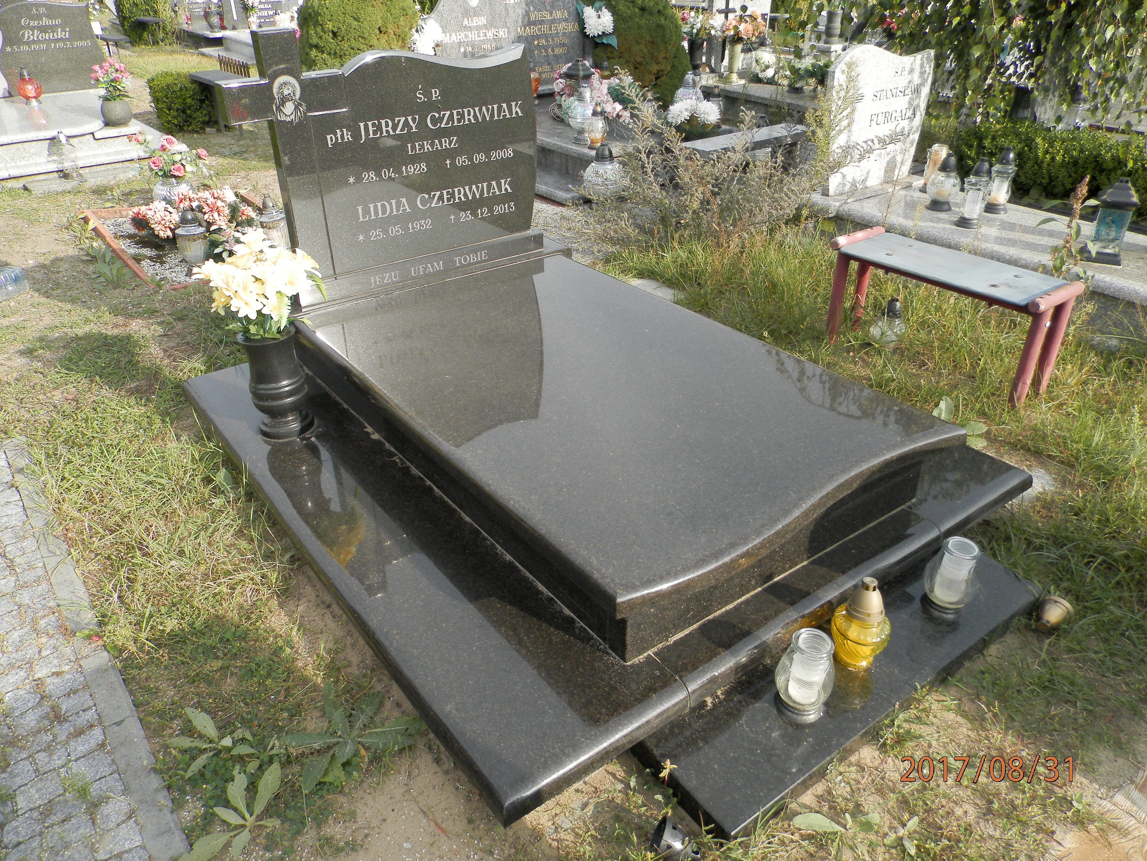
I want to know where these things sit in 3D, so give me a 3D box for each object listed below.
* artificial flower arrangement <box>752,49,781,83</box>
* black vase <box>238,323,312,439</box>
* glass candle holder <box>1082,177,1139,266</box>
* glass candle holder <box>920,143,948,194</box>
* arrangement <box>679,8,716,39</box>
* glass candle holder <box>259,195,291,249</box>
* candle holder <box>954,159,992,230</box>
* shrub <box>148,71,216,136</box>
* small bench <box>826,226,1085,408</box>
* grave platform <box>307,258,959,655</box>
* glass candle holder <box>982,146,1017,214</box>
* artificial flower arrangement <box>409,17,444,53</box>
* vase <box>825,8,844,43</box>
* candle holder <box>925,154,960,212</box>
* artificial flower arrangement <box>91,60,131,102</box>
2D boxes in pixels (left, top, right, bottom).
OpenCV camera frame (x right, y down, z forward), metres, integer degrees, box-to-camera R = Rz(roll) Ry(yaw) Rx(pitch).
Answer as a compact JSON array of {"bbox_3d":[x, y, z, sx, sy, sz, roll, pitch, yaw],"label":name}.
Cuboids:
[{"bbox_3d":[1.636,-3.073,6.984,0.250,0.255,0.250,4,30,7],"label":"artificial flower arrangement"},{"bbox_3d":[-0.858,-0.139,2.407,0.168,0.307,0.168,-20,36,-32],"label":"black vase"},{"bbox_3d":[2.283,-0.893,3.512,0.158,0.339,0.158,13,32,21],"label":"glass candle holder"},{"bbox_3d":[2.002,-1.460,4.607,0.113,0.236,0.113,-20,36,-32],"label":"glass candle holder"},{"bbox_3d":[1.113,-3.626,7.400,0.320,0.290,0.300,3,30,7],"label":"arrangement"},{"bbox_3d":[-1.600,-1.116,4.420,0.145,0.262,0.145,-20,36,-32],"label":"glass candle holder"},{"bbox_3d":[1.666,-0.987,3.430,0.109,0.262,0.109,-21,35,-30],"label":"candle holder"},{"bbox_3d":[-3.376,-2.827,7.150,0.480,0.410,0.440,-21,35,-30],"label":"shrub"},{"bbox_3d":[1.401,-0.443,3.195,0.357,0.432,0.879,-18,35,-29],"label":"small bench"},{"bbox_3d":[0.028,-0.103,2.369,1.038,0.171,1.697,-21,35,-30],"label":"grave platform"},{"bbox_3d":[1.871,-1.085,3.596,0.108,0.260,0.108,-21,35,-30],"label":"glass candle holder"},{"bbox_3d":[-1.056,-2.810,5.950,0.260,0.300,0.250,-5,30,-8],"label":"artificial flower arrangement"},{"bbox_3d":[2.846,-4.396,8.995,0.185,0.306,0.185,-20,36,-32],"label":"vase"},{"bbox_3d":[1.645,-1.105,3.677,0.148,0.222,0.148,-21,35,-30],"label":"candle holder"},{"bbox_3d":[-3.265,-2.465,5.850,0.250,0.270,0.240,-15,33,-23],"label":"artificial flower arrangement"}]

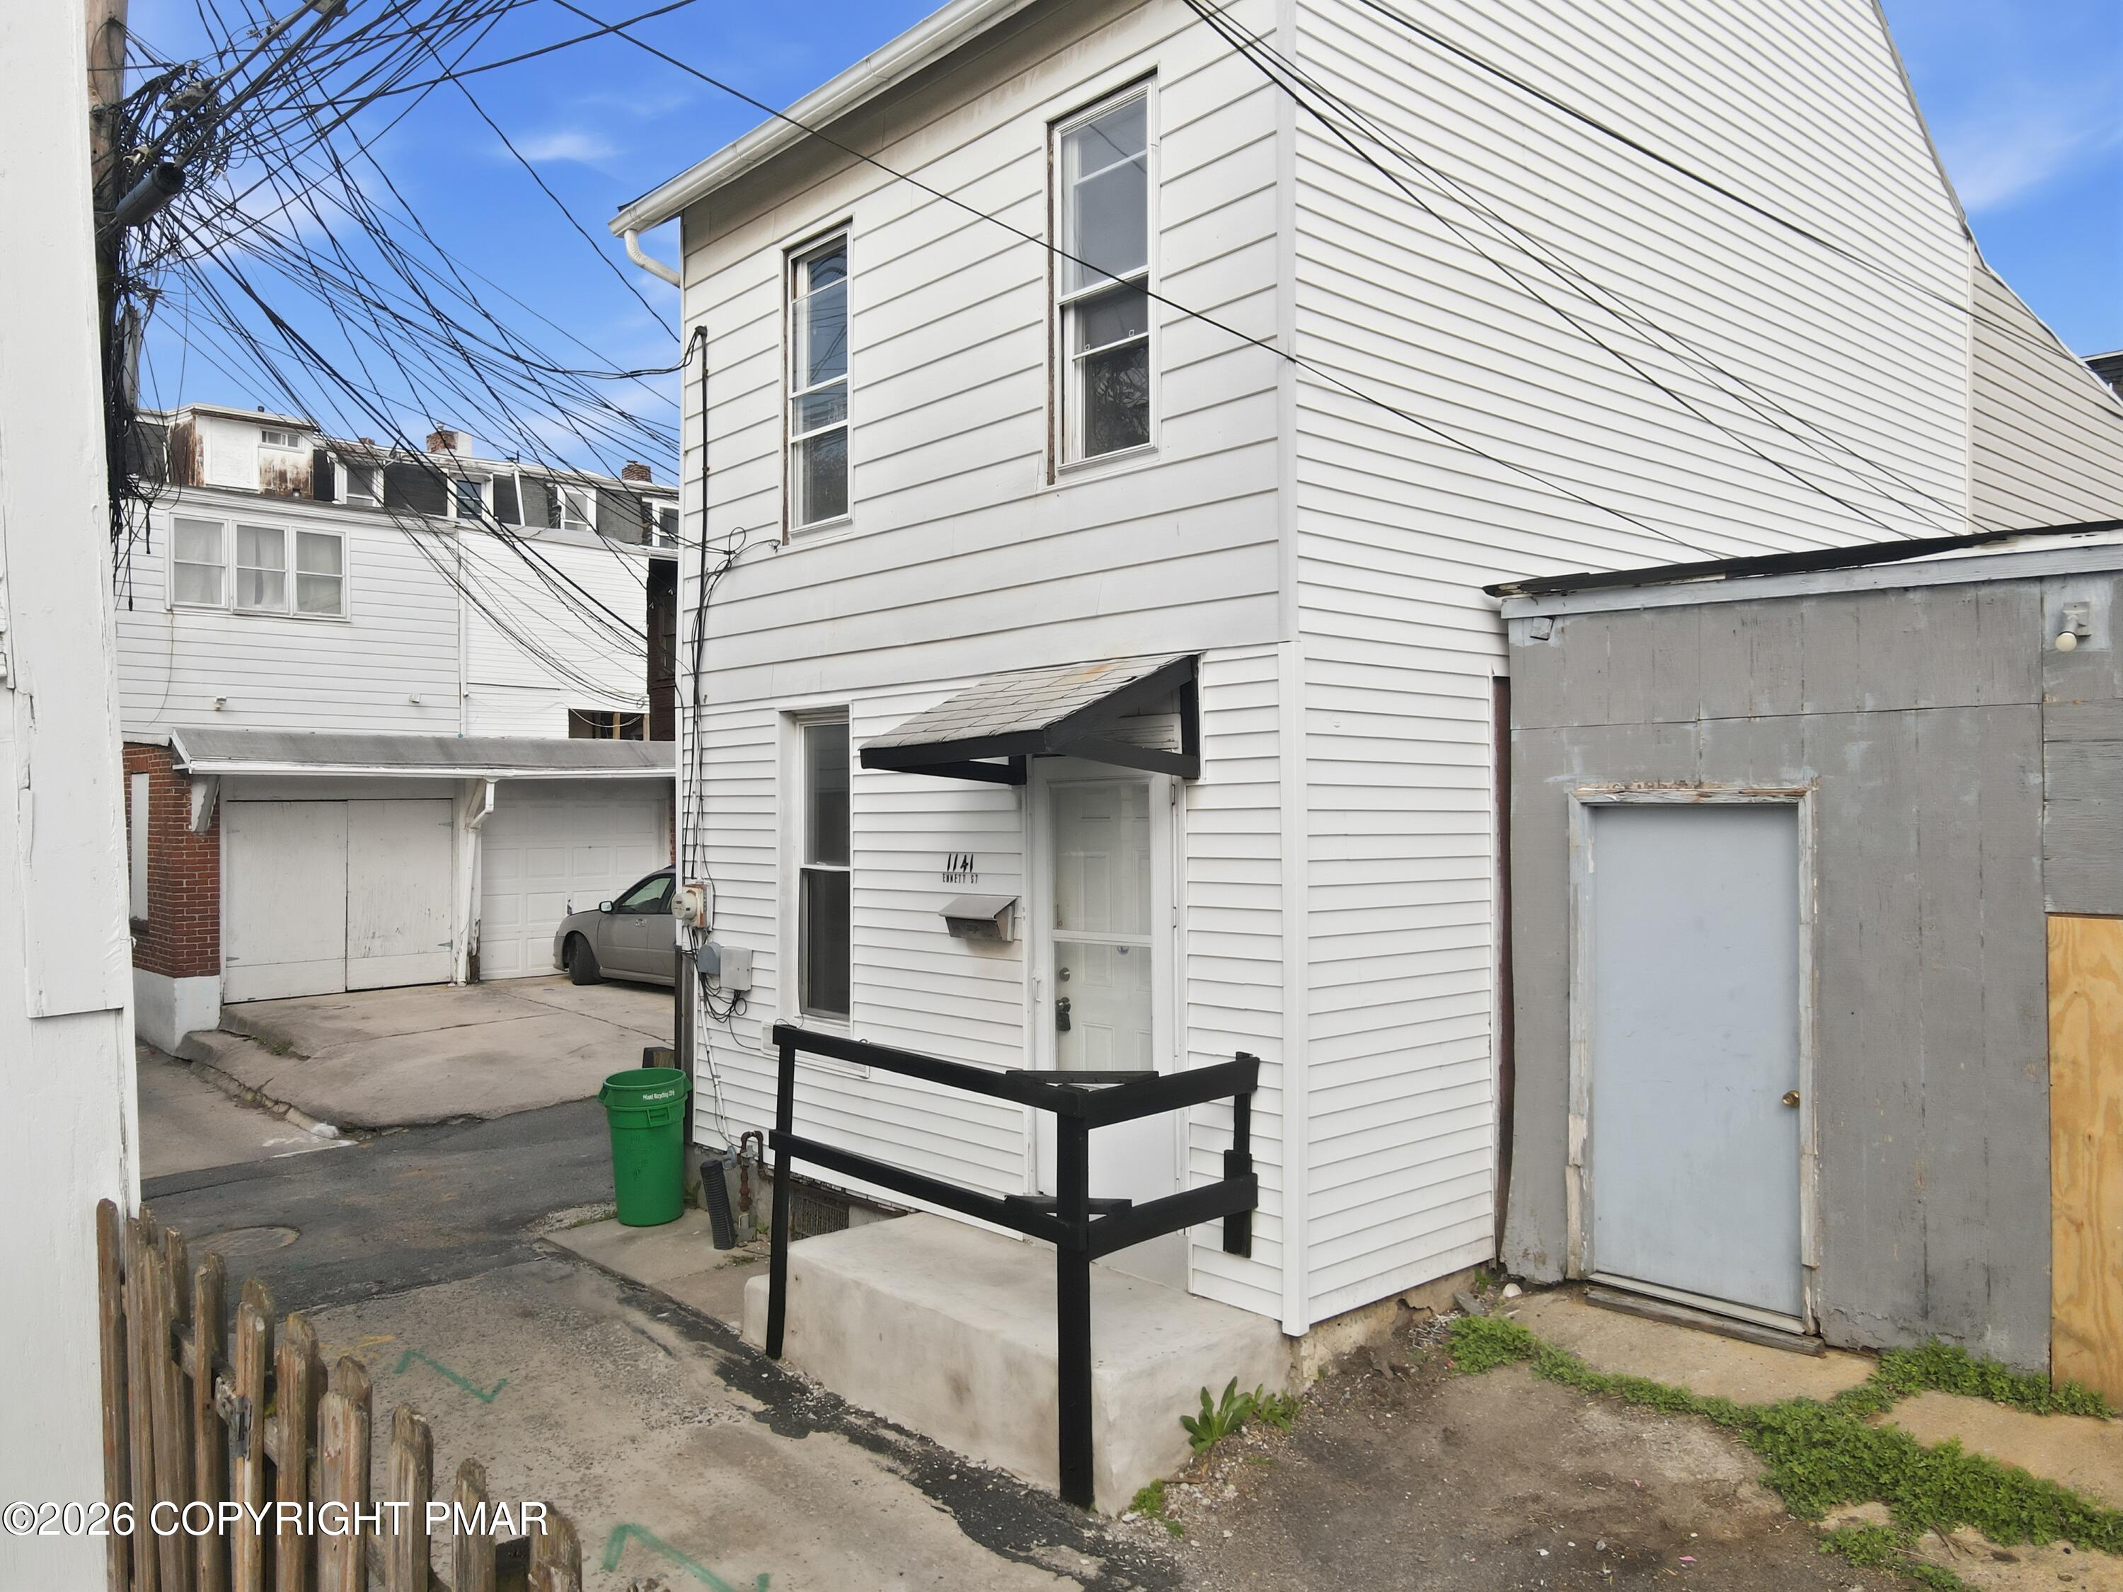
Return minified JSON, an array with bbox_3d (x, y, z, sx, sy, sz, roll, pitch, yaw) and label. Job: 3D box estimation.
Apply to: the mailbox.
[{"bbox_3d":[-0.404,0.590,7.050,0.160,0.220,0.410,1,-1,-44],"label":"mailbox"}]

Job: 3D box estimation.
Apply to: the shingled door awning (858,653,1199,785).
[{"bbox_3d":[-0.155,-0.339,6.284,0.870,0.530,1.230,1,-1,-44],"label":"shingled door awning"}]

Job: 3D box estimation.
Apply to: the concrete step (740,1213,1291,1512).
[{"bbox_3d":[-0.301,2.323,6.361,0.930,0.510,2.460,1,-1,-44],"label":"concrete step"}]

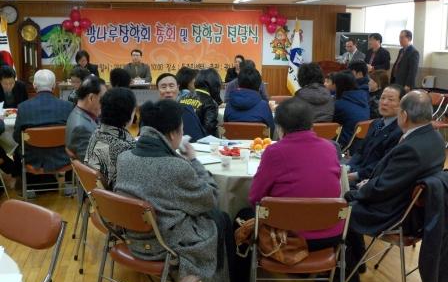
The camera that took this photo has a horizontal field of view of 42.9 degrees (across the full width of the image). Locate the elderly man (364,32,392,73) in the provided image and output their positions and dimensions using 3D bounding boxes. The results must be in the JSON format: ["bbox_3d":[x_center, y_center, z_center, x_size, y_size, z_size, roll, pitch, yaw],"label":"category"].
[{"bbox_3d":[2.531,-0.958,9.395,0.340,1.660,0.500,-10,14,-43],"label":"elderly man"}]

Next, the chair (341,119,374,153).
[{"bbox_3d":[1.290,0.129,5.947,0.500,0.775,0.490,9,14,42],"label":"chair"}]

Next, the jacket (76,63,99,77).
[{"bbox_3d":[-2.420,-1.034,10.076,0.480,0.600,0.360,-2,10,-9],"label":"jacket"}]

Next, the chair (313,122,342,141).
[{"bbox_3d":[0.850,0.159,5.779,0.490,0.775,0.500,-3,11,-17],"label":"chair"}]

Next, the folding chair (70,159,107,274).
[{"bbox_3d":[-0.670,0.529,3.722,0.500,0.775,0.490,-7,12,-33],"label":"folding chair"}]

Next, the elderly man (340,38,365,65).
[{"bbox_3d":[2.210,-0.966,9.784,0.520,1.570,0.480,7,12,32],"label":"elderly man"}]

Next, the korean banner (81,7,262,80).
[{"bbox_3d":[-0.989,-1.864,11.403,3.570,1.460,0.030,-2,11,-9],"label":"korean banner"}]

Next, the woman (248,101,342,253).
[{"bbox_3d":[0.385,0.380,3.274,0.520,1.260,0.740,-1,11,-6],"label":"woman"}]

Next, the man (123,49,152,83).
[{"bbox_3d":[-1.530,-0.939,10.144,0.520,1.330,0.700,-2,10,-9],"label":"man"}]

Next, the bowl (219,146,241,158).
[{"bbox_3d":[0.052,0.078,4.220,0.190,0.075,0.190,0,10,0],"label":"bowl"}]

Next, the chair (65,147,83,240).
[{"bbox_3d":[-0.920,0.416,4.339,0.520,0.800,0.470,-2,11,-10],"label":"chair"}]

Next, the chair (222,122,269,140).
[{"bbox_3d":[0.210,0.168,5.676,0.470,0.800,0.520,1,11,7],"label":"chair"}]

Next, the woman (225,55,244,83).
[{"bbox_3d":[0.290,-0.929,10.400,0.500,1.280,0.680,-1,10,-3],"label":"woman"}]

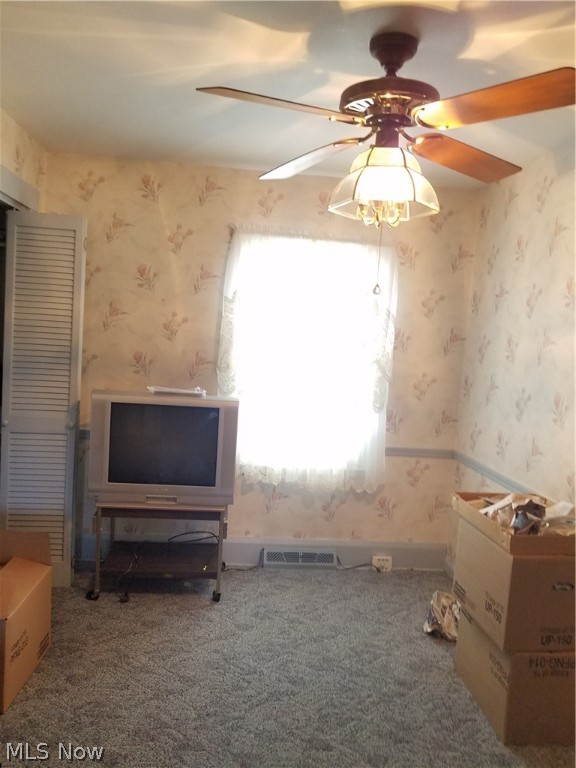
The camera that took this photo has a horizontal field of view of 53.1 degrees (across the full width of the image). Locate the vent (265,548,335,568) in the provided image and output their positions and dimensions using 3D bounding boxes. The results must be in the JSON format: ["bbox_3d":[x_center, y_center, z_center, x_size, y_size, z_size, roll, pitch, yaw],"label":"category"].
[{"bbox_3d":[0.076,1.101,3.630,0.465,0.122,0.065,3,5,-6],"label":"vent"}]

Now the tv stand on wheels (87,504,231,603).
[{"bbox_3d":[-0.702,0.875,3.276,0.690,0.540,0.460,3,5,-6],"label":"tv stand on wheels"}]

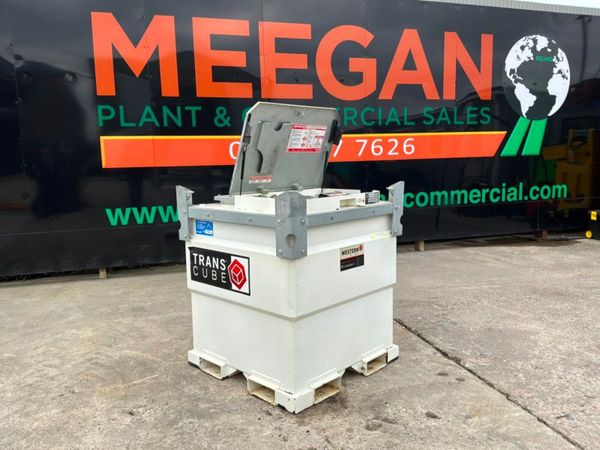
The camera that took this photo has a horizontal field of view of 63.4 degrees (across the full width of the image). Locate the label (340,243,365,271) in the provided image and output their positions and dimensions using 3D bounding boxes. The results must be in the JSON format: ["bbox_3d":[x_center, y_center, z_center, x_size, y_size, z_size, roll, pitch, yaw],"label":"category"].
[{"bbox_3d":[0.355,0.215,3.242,0.010,0.151,0.258,5,9,44],"label":"label"}]

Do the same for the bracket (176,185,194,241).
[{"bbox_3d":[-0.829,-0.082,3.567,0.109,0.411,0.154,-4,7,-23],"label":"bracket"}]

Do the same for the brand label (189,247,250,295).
[{"bbox_3d":[-0.565,0.312,3.344,0.679,0.248,0.010,5,9,44],"label":"brand label"}]

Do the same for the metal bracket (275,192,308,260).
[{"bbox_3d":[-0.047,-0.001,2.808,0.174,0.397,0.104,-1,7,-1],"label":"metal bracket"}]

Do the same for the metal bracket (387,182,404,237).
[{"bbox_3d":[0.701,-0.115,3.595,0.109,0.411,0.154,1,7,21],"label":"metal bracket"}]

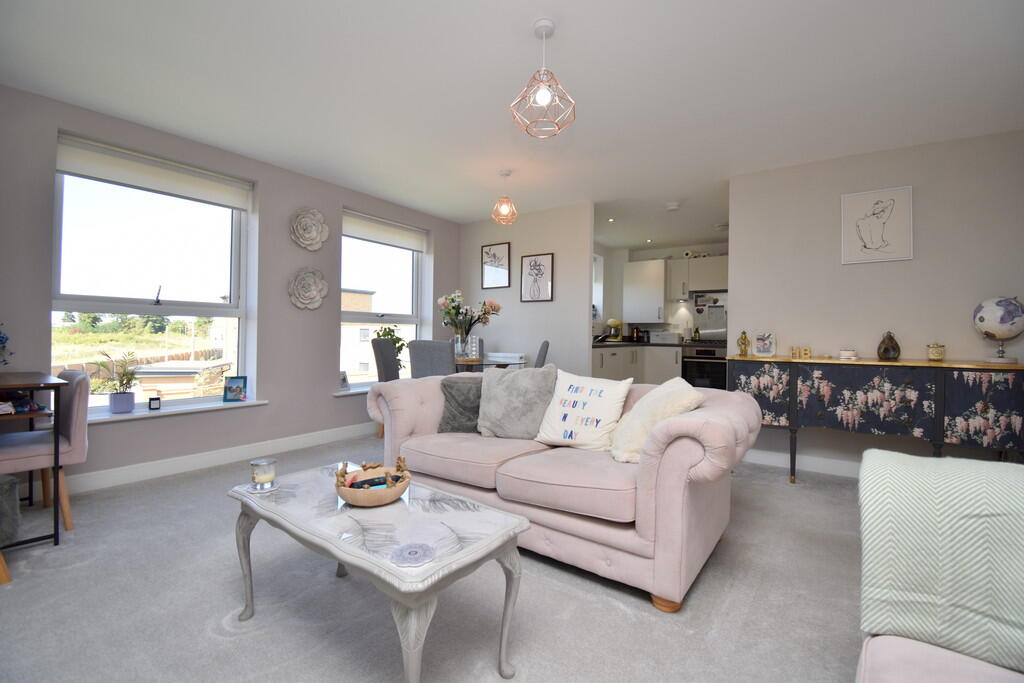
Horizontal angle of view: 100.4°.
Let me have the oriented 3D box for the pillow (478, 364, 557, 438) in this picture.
[{"bbox_3d":[0.026,0.351,2.500,0.440,0.430,0.150,2,-19,25],"label":"pillow"}]

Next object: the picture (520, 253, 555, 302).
[{"bbox_3d":[0.267,-0.702,4.760,0.425,0.520,0.025,2,1,36],"label":"picture"}]

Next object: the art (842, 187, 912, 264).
[{"bbox_3d":[2.611,-0.828,3.060,0.395,0.510,0.025,2,1,36],"label":"art"}]

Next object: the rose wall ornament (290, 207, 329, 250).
[{"bbox_3d":[-1.756,-0.976,3.729,0.055,0.355,0.345,1,1,35],"label":"rose wall ornament"}]

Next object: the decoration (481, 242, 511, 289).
[{"bbox_3d":[-0.204,-0.895,5.099,0.425,0.525,0.025,2,1,36],"label":"decoration"}]

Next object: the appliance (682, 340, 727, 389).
[{"bbox_3d":[2.782,0.386,5.990,0.595,0.595,0.540,2,1,36],"label":"appliance"}]

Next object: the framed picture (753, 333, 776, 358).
[{"bbox_3d":[1.921,0.025,3.253,0.165,0.190,0.030,1,1,35],"label":"framed picture"}]

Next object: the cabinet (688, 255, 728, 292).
[{"bbox_3d":[2.879,-0.950,6.088,0.585,0.455,0.320,2,1,36],"label":"cabinet"}]

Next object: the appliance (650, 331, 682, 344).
[{"bbox_3d":[2.201,-0.050,6.075,0.400,0.165,0.200,1,1,35],"label":"appliance"}]

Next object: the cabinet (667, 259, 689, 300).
[{"bbox_3d":[2.468,-0.877,6.212,0.295,0.585,0.330,1,1,35],"label":"cabinet"}]

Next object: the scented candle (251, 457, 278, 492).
[{"bbox_3d":[-0.854,0.459,1.468,0.080,0.092,0.080,0,1,-30],"label":"scented candle"}]

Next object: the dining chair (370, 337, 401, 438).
[{"bbox_3d":[-1.024,0.455,4.271,0.580,0.960,0.450,1,1,1],"label":"dining chair"}]

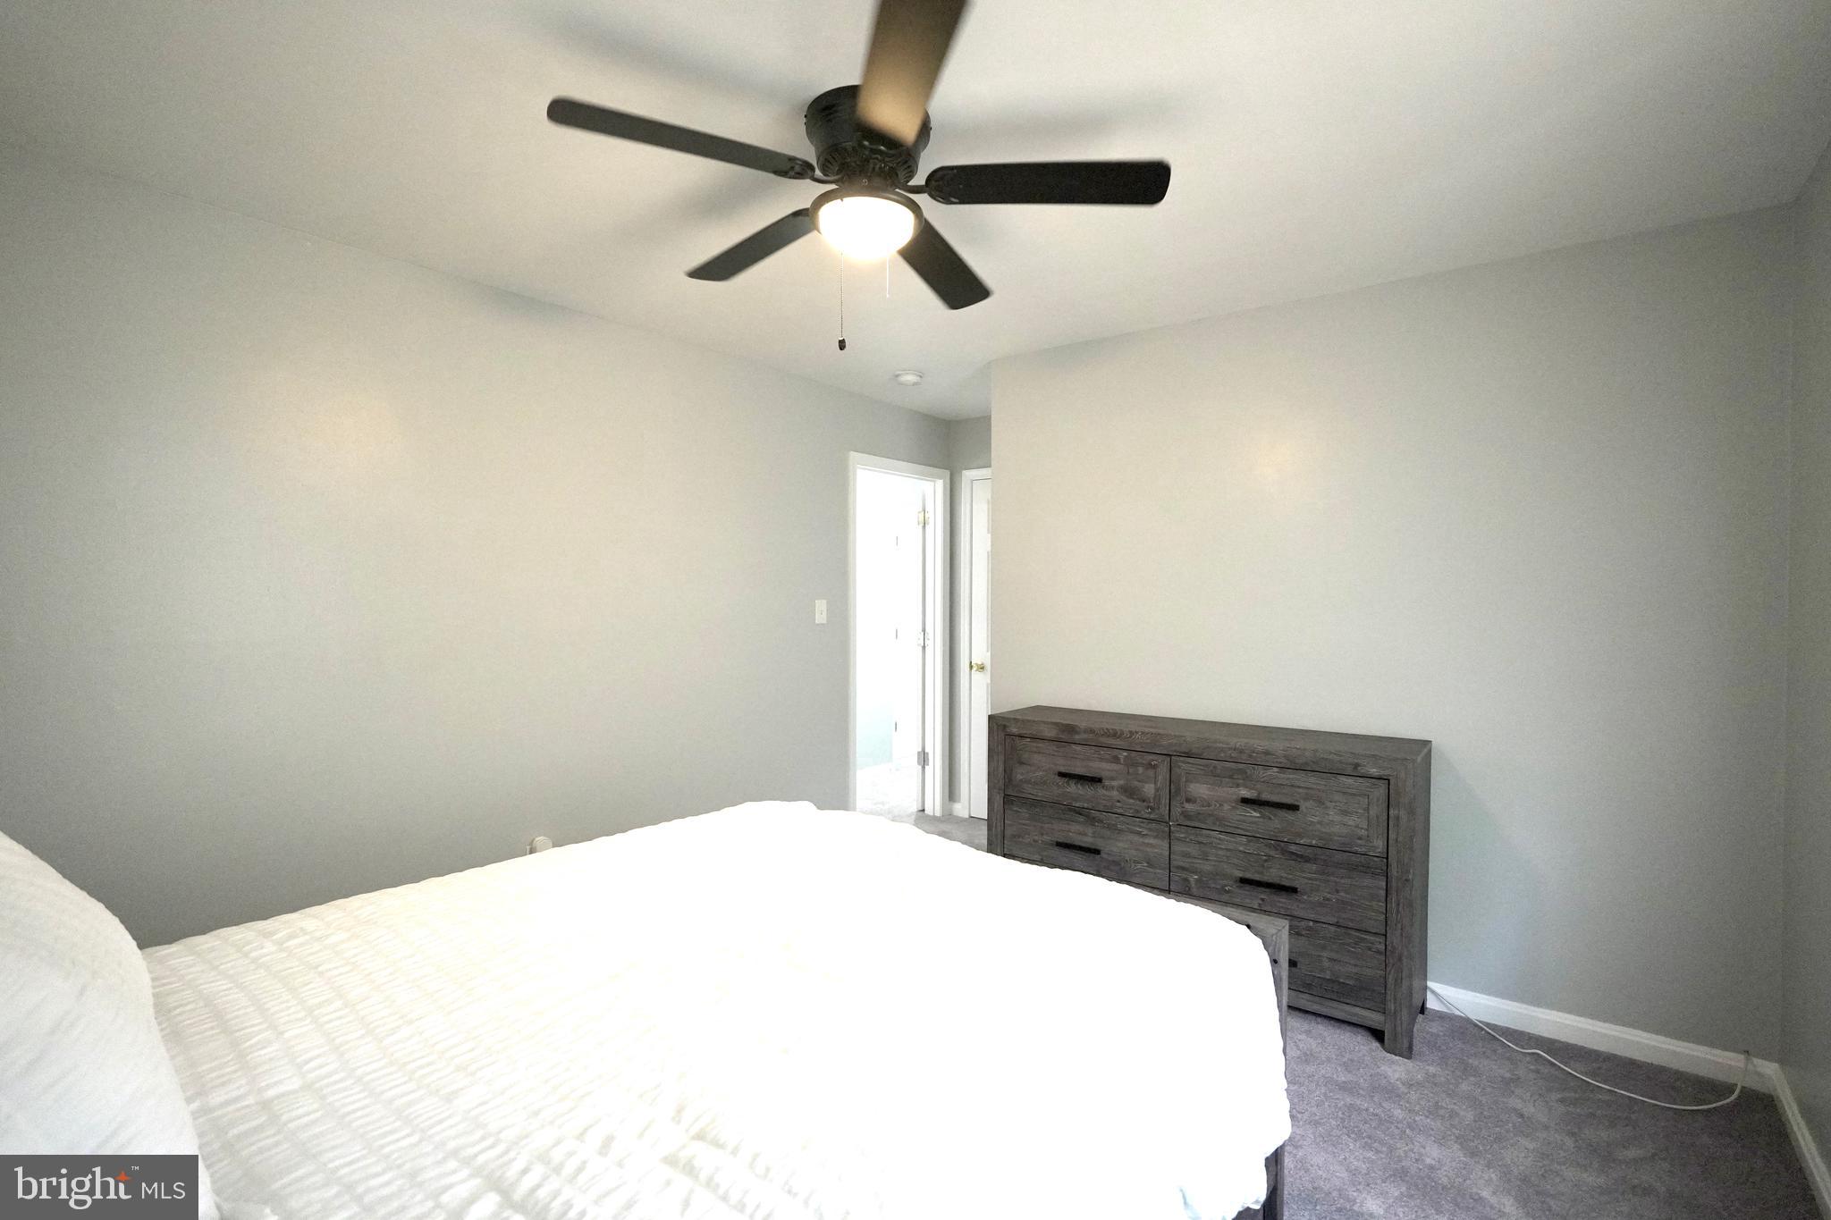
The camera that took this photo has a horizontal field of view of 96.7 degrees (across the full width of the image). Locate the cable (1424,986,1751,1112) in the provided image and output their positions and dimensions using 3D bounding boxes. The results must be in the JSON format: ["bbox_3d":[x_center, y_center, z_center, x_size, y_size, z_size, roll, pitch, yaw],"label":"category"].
[{"bbox_3d":[1.934,1.272,2.388,0.770,0.100,0.250,1,1,38],"label":"cable"}]

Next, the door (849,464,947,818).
[{"bbox_3d":[-0.107,0.226,4.633,0.130,2.107,0.902,1,1,38],"label":"door"}]

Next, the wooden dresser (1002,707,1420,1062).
[{"bbox_3d":[1.007,0.873,3.005,1.478,0.875,0.413,1,1,38],"label":"wooden dresser"}]

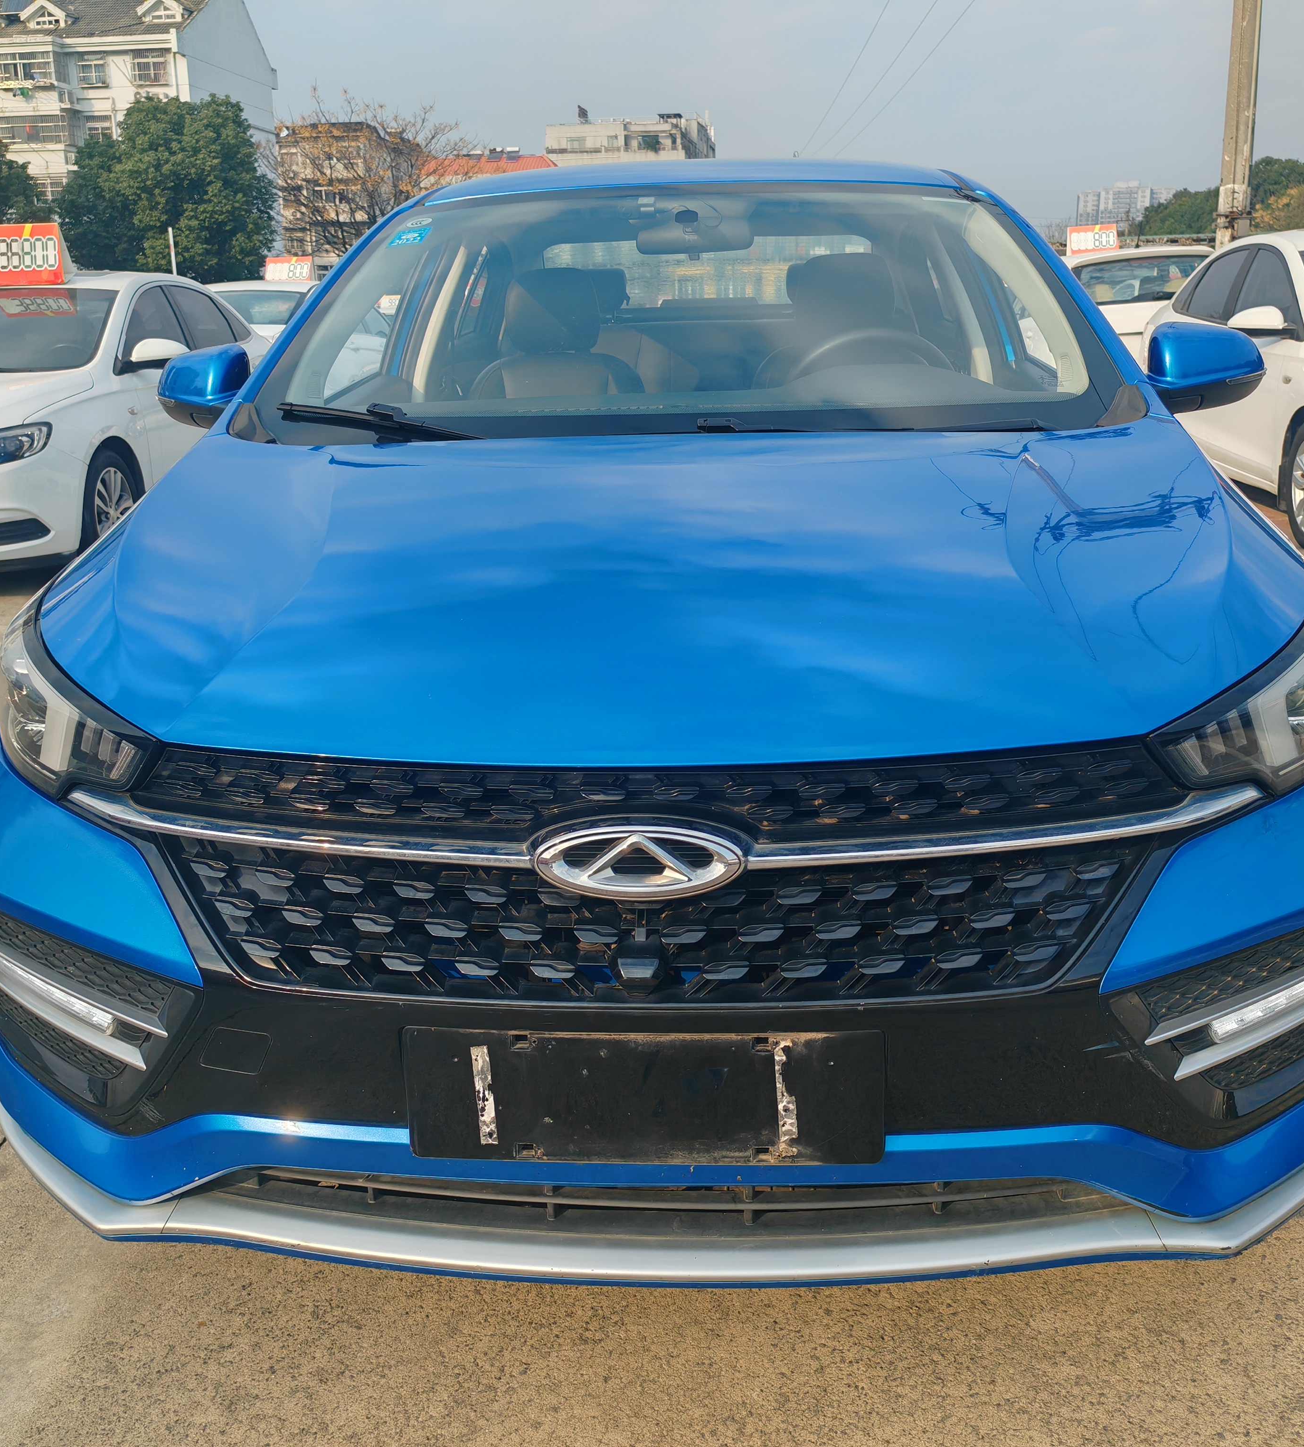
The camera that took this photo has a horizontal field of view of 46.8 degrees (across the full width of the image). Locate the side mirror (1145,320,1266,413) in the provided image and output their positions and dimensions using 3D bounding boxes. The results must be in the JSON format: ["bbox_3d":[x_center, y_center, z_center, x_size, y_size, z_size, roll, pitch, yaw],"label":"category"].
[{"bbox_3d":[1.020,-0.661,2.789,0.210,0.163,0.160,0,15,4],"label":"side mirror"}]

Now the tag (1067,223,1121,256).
[{"bbox_3d":[3.818,-4.197,13.076,0.420,0.280,0.200,1,15,8],"label":"tag"}]

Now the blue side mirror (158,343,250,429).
[{"bbox_3d":[-0.823,-0.645,2.866,0.210,0.165,0.160,0,15,3],"label":"blue side mirror"}]

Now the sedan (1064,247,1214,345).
[{"bbox_3d":[3.688,-3.105,12.589,1.790,1.520,4.350,0,15,5],"label":"sedan"}]

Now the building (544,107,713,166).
[{"bbox_3d":[-2.740,-60.366,182.913,17.000,22.600,18.000,1,15,10],"label":"building"}]

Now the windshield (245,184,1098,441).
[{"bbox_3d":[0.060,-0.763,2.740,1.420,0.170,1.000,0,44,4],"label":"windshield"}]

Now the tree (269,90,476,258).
[{"bbox_3d":[-7.218,-13.106,39.917,5.730,6.890,5.460,-1,15,0],"label":"tree"}]

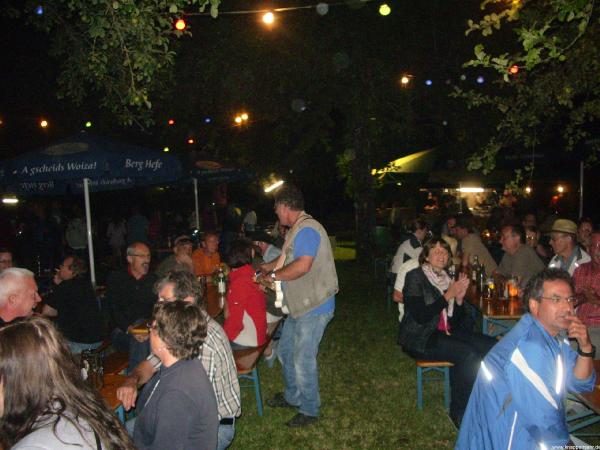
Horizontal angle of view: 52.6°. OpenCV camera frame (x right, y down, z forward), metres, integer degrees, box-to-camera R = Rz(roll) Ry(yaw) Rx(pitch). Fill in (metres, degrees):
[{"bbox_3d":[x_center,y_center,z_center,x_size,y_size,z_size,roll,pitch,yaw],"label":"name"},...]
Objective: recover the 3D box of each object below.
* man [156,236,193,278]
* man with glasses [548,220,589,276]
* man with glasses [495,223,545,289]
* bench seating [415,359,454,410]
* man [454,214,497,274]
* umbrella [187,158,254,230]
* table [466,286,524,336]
[{"bbox_3d":[-1.080,0.742,5.350,0.750,1.280,0.550,0,3,25],"label":"man"},{"bbox_3d":[2.360,0.616,5.400,0.550,1.330,0.780,1,4,45],"label":"man with glasses"},{"bbox_3d":[1.960,0.636,5.450,0.750,1.300,0.550,-3,3,-21],"label":"man with glasses"},{"bbox_3d":[1.070,1.095,5.100,0.260,0.470,2.200,-1,3,9],"label":"bench seating"},{"bbox_3d":[1.900,0.593,6.400,0.750,1.300,0.550,-2,3,-12],"label":"man"},{"bbox_3d":[-1.680,-0.020,10.000,2.150,2.400,2.150,-4,3,0],"label":"umbrella"},{"bbox_3d":[1.670,0.927,5.100,0.560,0.770,2.200,-1,3,9],"label":"table"}]

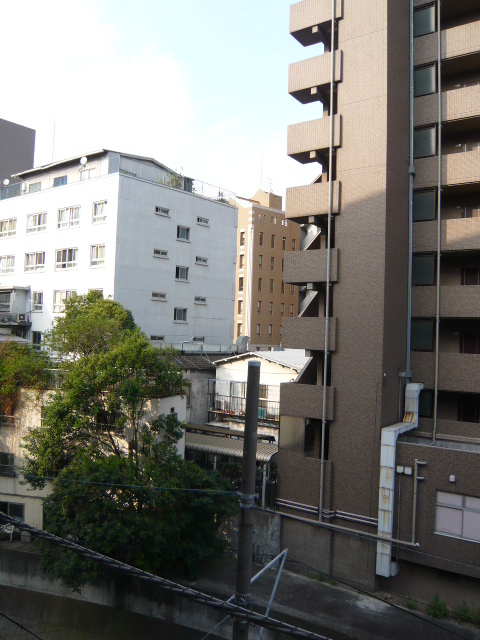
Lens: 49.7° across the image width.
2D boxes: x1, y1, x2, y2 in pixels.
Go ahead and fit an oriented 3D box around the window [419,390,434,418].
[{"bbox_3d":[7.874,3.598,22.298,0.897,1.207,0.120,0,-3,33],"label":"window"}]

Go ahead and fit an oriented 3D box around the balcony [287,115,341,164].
[{"bbox_3d":[3.590,-7.976,23.079,2.537,1.380,1.400,0,-3,34],"label":"balcony"}]

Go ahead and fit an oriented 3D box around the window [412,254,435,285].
[{"bbox_3d":[7.994,-2.199,22.580,0.951,1.447,0.120,0,-3,33],"label":"window"}]

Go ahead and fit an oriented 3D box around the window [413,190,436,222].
[{"bbox_3d":[8.152,-5.105,22.934,1.160,1.550,0.150,0,-3,34],"label":"window"}]

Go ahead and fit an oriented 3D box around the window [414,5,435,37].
[{"bbox_3d":[8.230,-13.353,23.119,0.973,1.346,0.120,0,-3,33],"label":"window"}]

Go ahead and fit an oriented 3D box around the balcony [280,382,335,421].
[{"bbox_3d":[3.222,3.529,22.620,2.537,1.380,1.400,0,-3,34],"label":"balcony"}]

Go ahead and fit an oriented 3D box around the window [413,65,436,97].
[{"bbox_3d":[8.181,-10.606,22.980,0.966,1.341,0.120,0,-3,33],"label":"window"}]

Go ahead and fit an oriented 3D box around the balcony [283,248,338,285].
[{"bbox_3d":[3.419,-2.250,22.850,2.537,1.380,1.400,0,-3,34],"label":"balcony"}]

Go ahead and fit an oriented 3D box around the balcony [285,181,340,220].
[{"bbox_3d":[3.415,-5.076,22.640,2.552,1.356,1.200,0,-3,33],"label":"balcony"}]

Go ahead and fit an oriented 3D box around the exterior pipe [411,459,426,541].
[{"bbox_3d":[6.674,6.788,19.319,0.492,3.035,0.170,0,-3,33],"label":"exterior pipe"}]

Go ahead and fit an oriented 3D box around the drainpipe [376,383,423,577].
[{"bbox_3d":[6.552,6.326,21.220,0.630,7.414,3.356,0,-3,34],"label":"drainpipe"}]

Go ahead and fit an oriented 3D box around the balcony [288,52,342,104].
[{"bbox_3d":[3.664,-10.780,23.194,2.537,1.380,1.400,0,-3,34],"label":"balcony"}]

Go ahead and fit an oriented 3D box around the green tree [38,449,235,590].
[{"bbox_3d":[-4.358,8.401,21.800,7.500,5.500,5.000,0,-3,33],"label":"green tree"}]

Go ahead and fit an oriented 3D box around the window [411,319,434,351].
[{"bbox_3d":[7.925,0.682,22.446,0.946,1.407,0.120,0,-3,33],"label":"window"}]

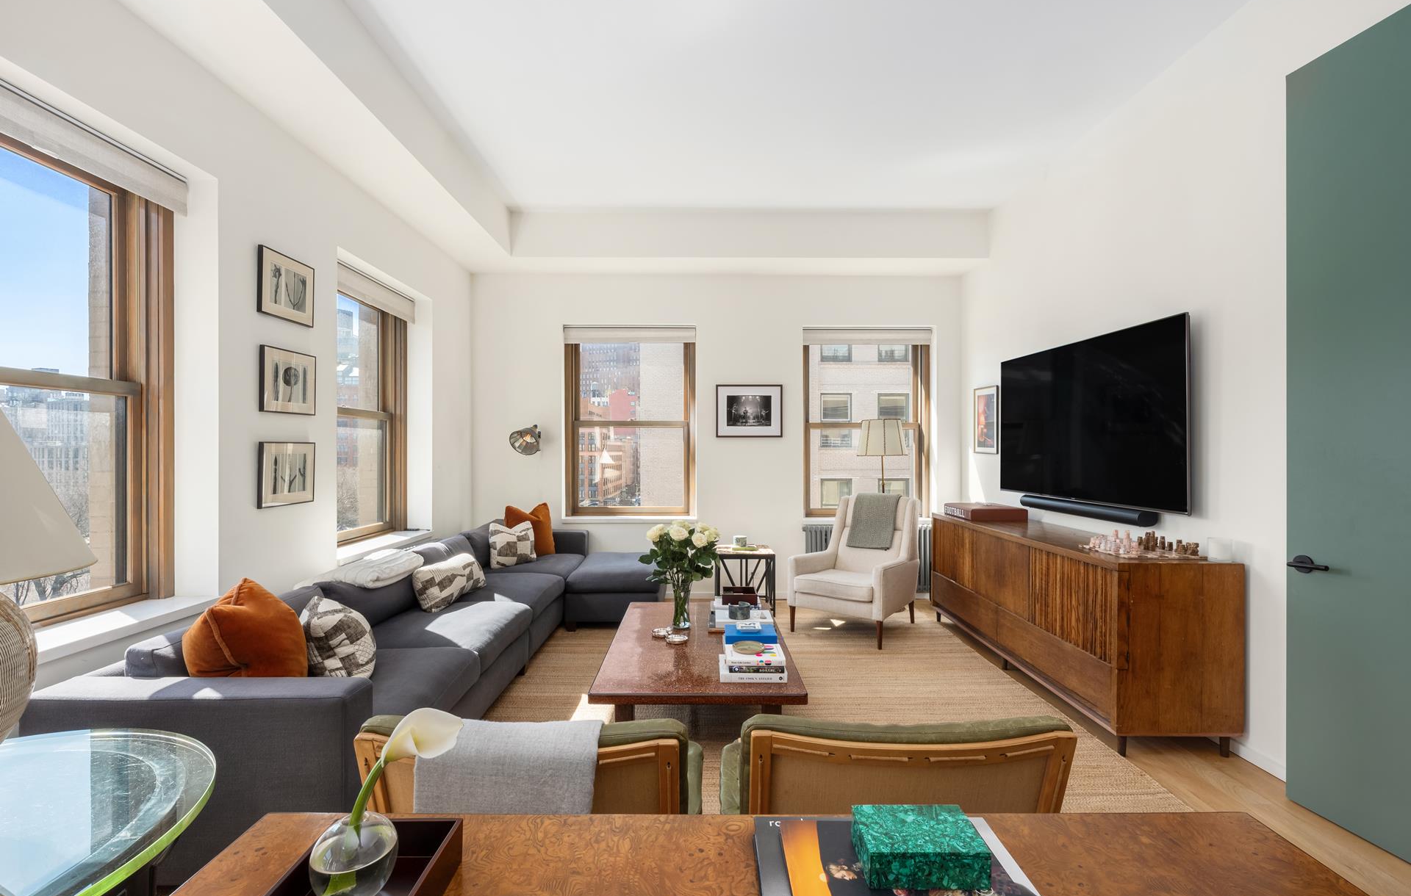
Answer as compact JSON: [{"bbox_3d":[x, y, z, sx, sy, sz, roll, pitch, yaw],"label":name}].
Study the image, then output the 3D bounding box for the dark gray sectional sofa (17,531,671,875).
[{"bbox_3d":[-1.200,1.005,3.585,1.665,0.800,3.690,0,0,-1],"label":"dark gray sectional sofa"}]

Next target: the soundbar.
[{"bbox_3d":[2.386,0.392,3.750,0.116,0.087,1.142,0,0,-1],"label":"soundbar"}]

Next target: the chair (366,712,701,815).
[{"bbox_3d":[-0.420,1.000,1.690,0.830,0.790,0.800,0,0,2],"label":"chair"}]

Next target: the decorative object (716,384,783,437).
[{"bbox_3d":[0.416,-0.344,5.455,0.615,0.487,0.030,0,0,0],"label":"decorative object"}]

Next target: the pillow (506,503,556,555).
[{"bbox_3d":[-1.530,0.697,5.120,0.430,0.450,0.170,2,-13,-7],"label":"pillow"}]

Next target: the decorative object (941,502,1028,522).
[{"bbox_3d":[2.085,0.478,4.390,0.400,0.090,0.430,0,0,-1],"label":"decorative object"}]

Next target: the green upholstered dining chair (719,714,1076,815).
[{"bbox_3d":[0.465,1.000,1.690,0.830,0.790,0.800,0,0,1],"label":"green upholstered dining chair"}]

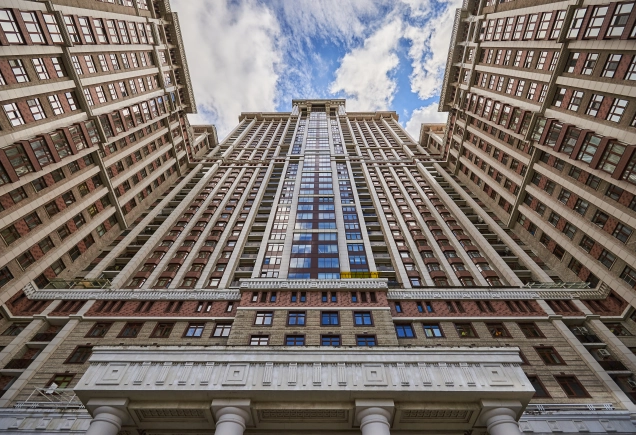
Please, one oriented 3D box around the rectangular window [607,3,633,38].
[{"bbox_3d":[34.996,-22.826,33.604,0.250,2.250,3.300,-2,-59,1],"label":"rectangular window"}]

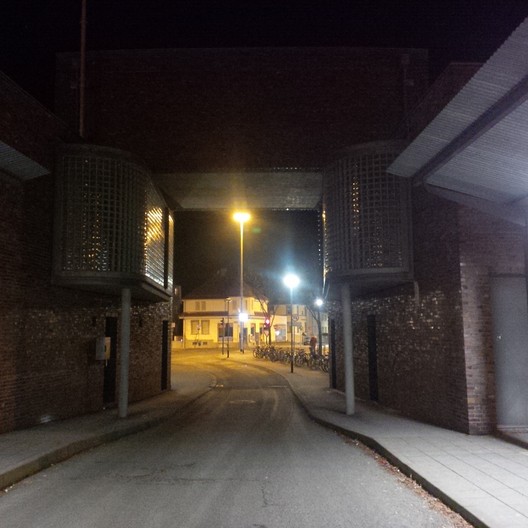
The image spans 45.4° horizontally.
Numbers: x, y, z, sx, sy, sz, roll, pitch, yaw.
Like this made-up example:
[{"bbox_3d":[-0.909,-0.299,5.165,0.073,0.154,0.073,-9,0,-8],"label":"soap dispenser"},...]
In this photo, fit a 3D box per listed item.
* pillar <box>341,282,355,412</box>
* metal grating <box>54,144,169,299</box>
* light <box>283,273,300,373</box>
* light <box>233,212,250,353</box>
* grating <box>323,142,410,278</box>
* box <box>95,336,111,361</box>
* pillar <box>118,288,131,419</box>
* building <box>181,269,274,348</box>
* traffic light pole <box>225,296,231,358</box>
[{"bbox_3d":[1.698,1.678,12.699,0.170,2.620,0.170,0,-6,0],"label":"pillar"},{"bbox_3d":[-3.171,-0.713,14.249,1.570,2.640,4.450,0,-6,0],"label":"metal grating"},{"bbox_3d":[1.176,2.523,26.481,0.500,4.060,0.500,0,-6,0],"label":"light"},{"bbox_3d":[-2.101,1.659,60.198,1.500,13.360,0.500,0,-6,0],"label":"light"},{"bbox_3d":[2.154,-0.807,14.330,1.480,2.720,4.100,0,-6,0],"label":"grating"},{"bbox_3d":[-3.472,1.834,13.684,0.220,0.520,0.320,-2,-7,11],"label":"box"},{"bbox_3d":[-2.754,1.735,12.462,0.170,2.530,0.170,0,-6,0],"label":"pillar"},{"bbox_3d":[-4.453,5.877,79.347,10.650,9.250,9.000,0,-6,0],"label":"building"},{"bbox_3d":[-2.577,4.634,45.772,0.500,4.410,0.500,0,-6,0],"label":"traffic light pole"}]

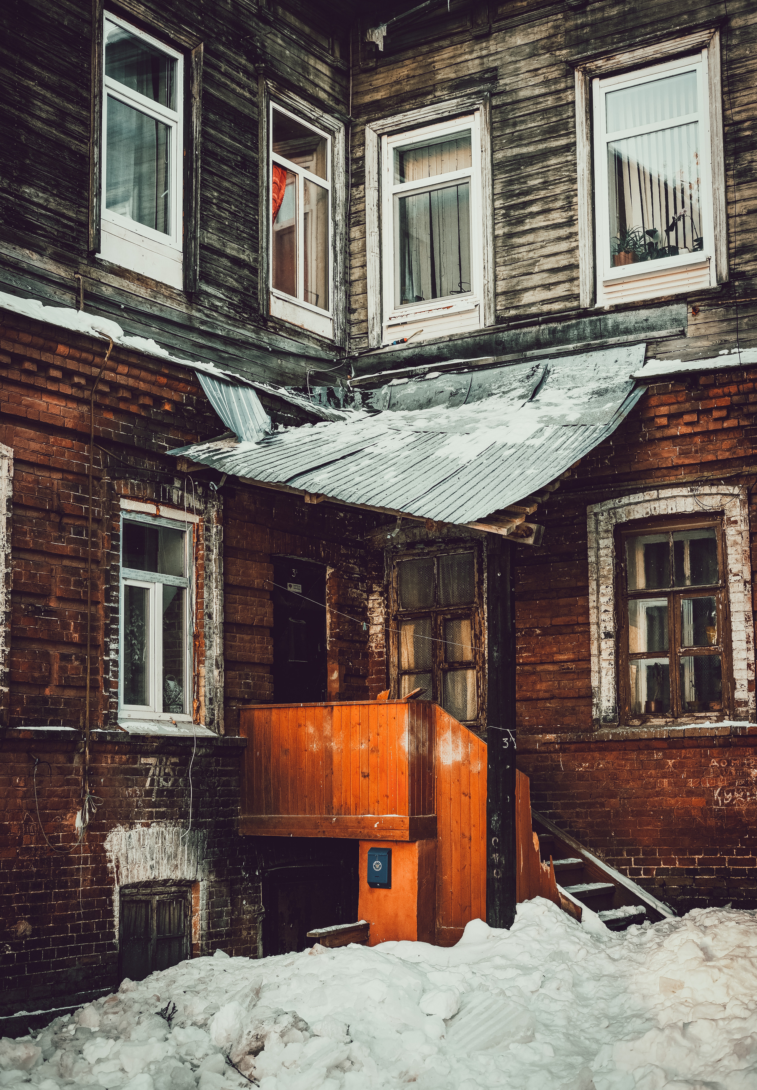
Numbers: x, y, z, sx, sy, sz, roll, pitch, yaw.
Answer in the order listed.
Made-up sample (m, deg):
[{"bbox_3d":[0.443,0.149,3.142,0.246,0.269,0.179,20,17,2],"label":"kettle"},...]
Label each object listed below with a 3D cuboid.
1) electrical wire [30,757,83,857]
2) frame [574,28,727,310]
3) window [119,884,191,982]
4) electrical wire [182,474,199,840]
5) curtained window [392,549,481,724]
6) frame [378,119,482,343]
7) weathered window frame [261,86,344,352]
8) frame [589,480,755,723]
[{"bbox_3d":[-2.295,1.859,11.916,0.060,0.687,0.513,-6,-10,32],"label":"electrical wire"},{"bbox_3d":[2.396,-3.271,14.710,1.355,2.285,0.150,-6,-10,32],"label":"frame"},{"bbox_3d":[-1.754,3.014,12.856,0.120,0.759,0.834,-6,-10,32],"label":"window"},{"bbox_3d":[-1.503,0.873,13.338,0.100,2.912,0.178,-6,-10,32],"label":"electrical wire"},{"bbox_3d":[0.554,0.864,15.280,1.004,1.681,0.120,-6,-10,32],"label":"curtained window"},{"bbox_3d":[0.523,-2.983,15.912,1.092,2.091,0.100,-6,-10,32],"label":"frame"},{"bbox_3d":[-0.760,-3.058,15.668,0.150,2.174,1.406,-6,-10,32],"label":"weathered window frame"},{"bbox_3d":[2.470,0.548,14.024,1.419,1.944,0.220,-6,-10,32],"label":"frame"}]

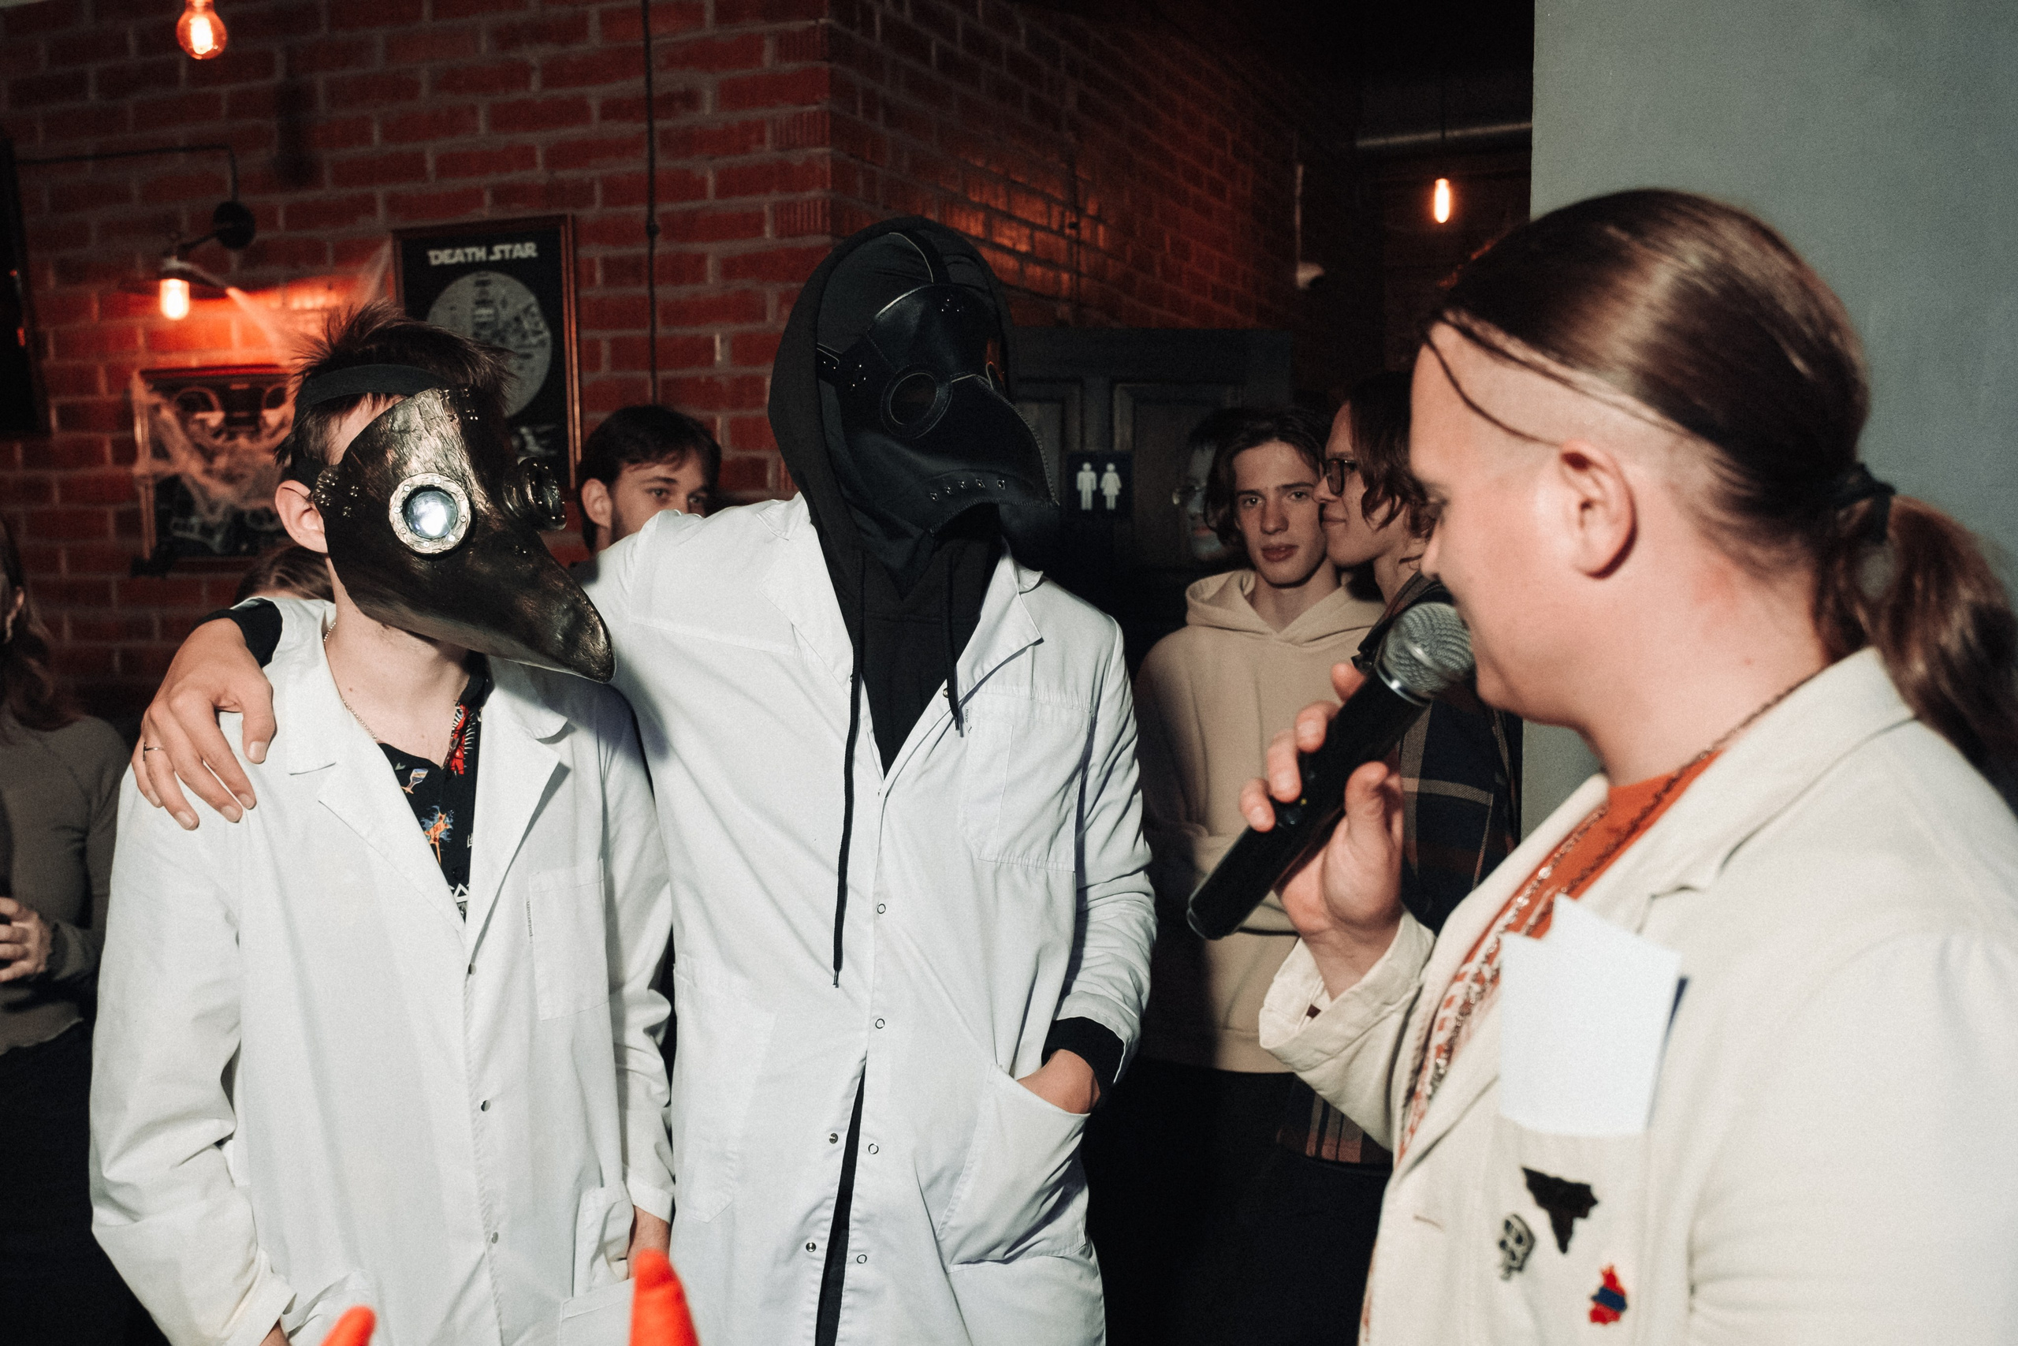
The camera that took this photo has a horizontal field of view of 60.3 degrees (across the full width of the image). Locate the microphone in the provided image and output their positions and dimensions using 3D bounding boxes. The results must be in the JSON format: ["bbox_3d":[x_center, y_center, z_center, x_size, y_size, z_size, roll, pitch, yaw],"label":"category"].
[{"bbox_3d":[0.183,0.055,0.985,0.052,0.239,0.052,40,22,10],"label":"microphone"}]

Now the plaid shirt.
[{"bbox_3d":[0.535,0.223,2.150,0.330,0.720,0.480,-5,7,-34],"label":"plaid shirt"}]

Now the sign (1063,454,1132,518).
[{"bbox_3d":[0.188,-0.394,3.670,0.142,0.142,0.006,-2,6,-12],"label":"sign"}]

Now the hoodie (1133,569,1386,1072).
[{"bbox_3d":[0.394,0.187,2.330,0.500,0.660,0.310,1,6,13],"label":"hoodie"}]

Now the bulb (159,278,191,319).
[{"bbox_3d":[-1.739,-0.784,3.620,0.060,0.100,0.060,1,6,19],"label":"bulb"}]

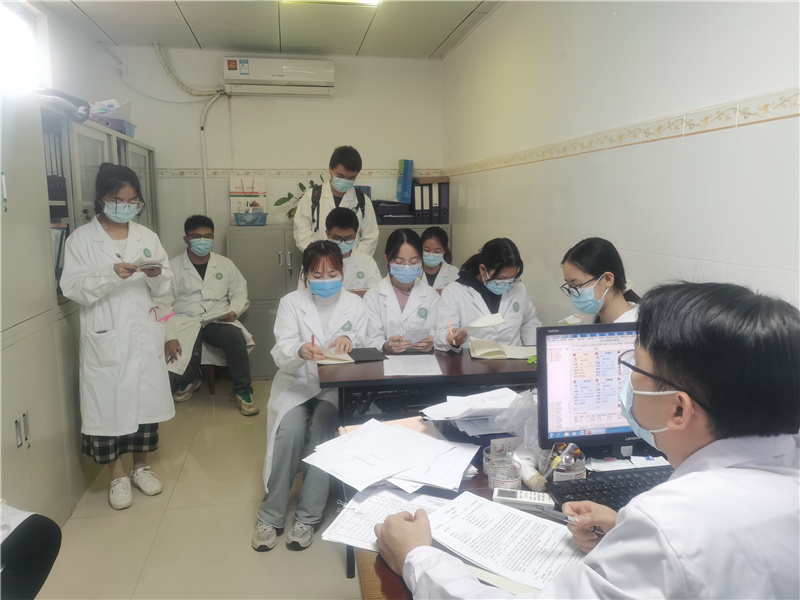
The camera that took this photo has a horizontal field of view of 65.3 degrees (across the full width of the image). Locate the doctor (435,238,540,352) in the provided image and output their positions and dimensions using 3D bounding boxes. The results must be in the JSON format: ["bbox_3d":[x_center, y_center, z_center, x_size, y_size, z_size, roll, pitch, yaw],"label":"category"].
[{"bbox_3d":[0.400,0.336,2.814,0.490,1.210,0.660,-1,9,-3],"label":"doctor"}]

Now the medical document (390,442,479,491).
[{"bbox_3d":[0.039,0.372,1.446,0.280,0.010,0.220,4,9,23],"label":"medical document"}]

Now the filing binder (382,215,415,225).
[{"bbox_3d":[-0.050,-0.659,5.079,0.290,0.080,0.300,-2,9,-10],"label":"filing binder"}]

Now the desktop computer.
[{"bbox_3d":[0.537,0.227,1.395,0.480,0.350,0.370,-1,9,-7],"label":"desktop computer"}]

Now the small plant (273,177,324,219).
[{"bbox_3d":[-0.767,-0.778,4.901,0.420,0.380,0.380,-2,9,-10],"label":"small plant"}]

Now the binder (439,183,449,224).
[{"bbox_3d":[0.334,-0.784,5.118,0.072,0.320,0.280,-2,9,-10],"label":"binder"}]

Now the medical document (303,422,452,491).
[{"bbox_3d":[-0.046,0.365,1.470,0.297,0.010,0.210,-8,12,-42],"label":"medical document"}]

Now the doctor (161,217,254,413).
[{"bbox_3d":[-1.352,0.051,4.407,0.620,1.300,0.880,-2,9,-15],"label":"doctor"}]

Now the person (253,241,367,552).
[{"bbox_3d":[-0.359,0.355,2.660,0.460,1.220,0.620,-1,9,-9],"label":"person"}]

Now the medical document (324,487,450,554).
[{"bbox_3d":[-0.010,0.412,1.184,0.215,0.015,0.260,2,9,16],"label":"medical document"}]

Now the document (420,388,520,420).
[{"bbox_3d":[0.174,0.247,1.568,0.280,0.050,0.190,-6,11,-35],"label":"document"}]

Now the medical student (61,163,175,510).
[{"bbox_3d":[-1.278,0.155,2.854,0.460,1.560,0.380,-6,10,-32],"label":"medical student"}]

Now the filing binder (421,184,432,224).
[{"bbox_3d":[0.188,-0.781,5.093,0.072,0.320,0.280,-2,9,-10],"label":"filing binder"}]

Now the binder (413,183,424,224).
[{"bbox_3d":[0.119,-0.770,5.042,0.074,0.320,0.285,-2,9,-10],"label":"binder"}]

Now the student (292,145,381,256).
[{"bbox_3d":[-0.406,-0.116,4.039,0.540,1.740,0.360,-1,9,-6],"label":"student"}]

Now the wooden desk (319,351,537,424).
[{"bbox_3d":[0.272,0.606,2.549,1.200,0.755,0.520,-2,9,-10],"label":"wooden desk"}]

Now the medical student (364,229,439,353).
[{"bbox_3d":[0.006,0.318,2.771,0.440,1.260,0.660,-1,9,-4],"label":"medical student"}]

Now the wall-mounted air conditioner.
[{"bbox_3d":[-0.926,-1.711,4.854,0.830,0.270,0.210,-2,9,-10],"label":"wall-mounted air conditioner"}]

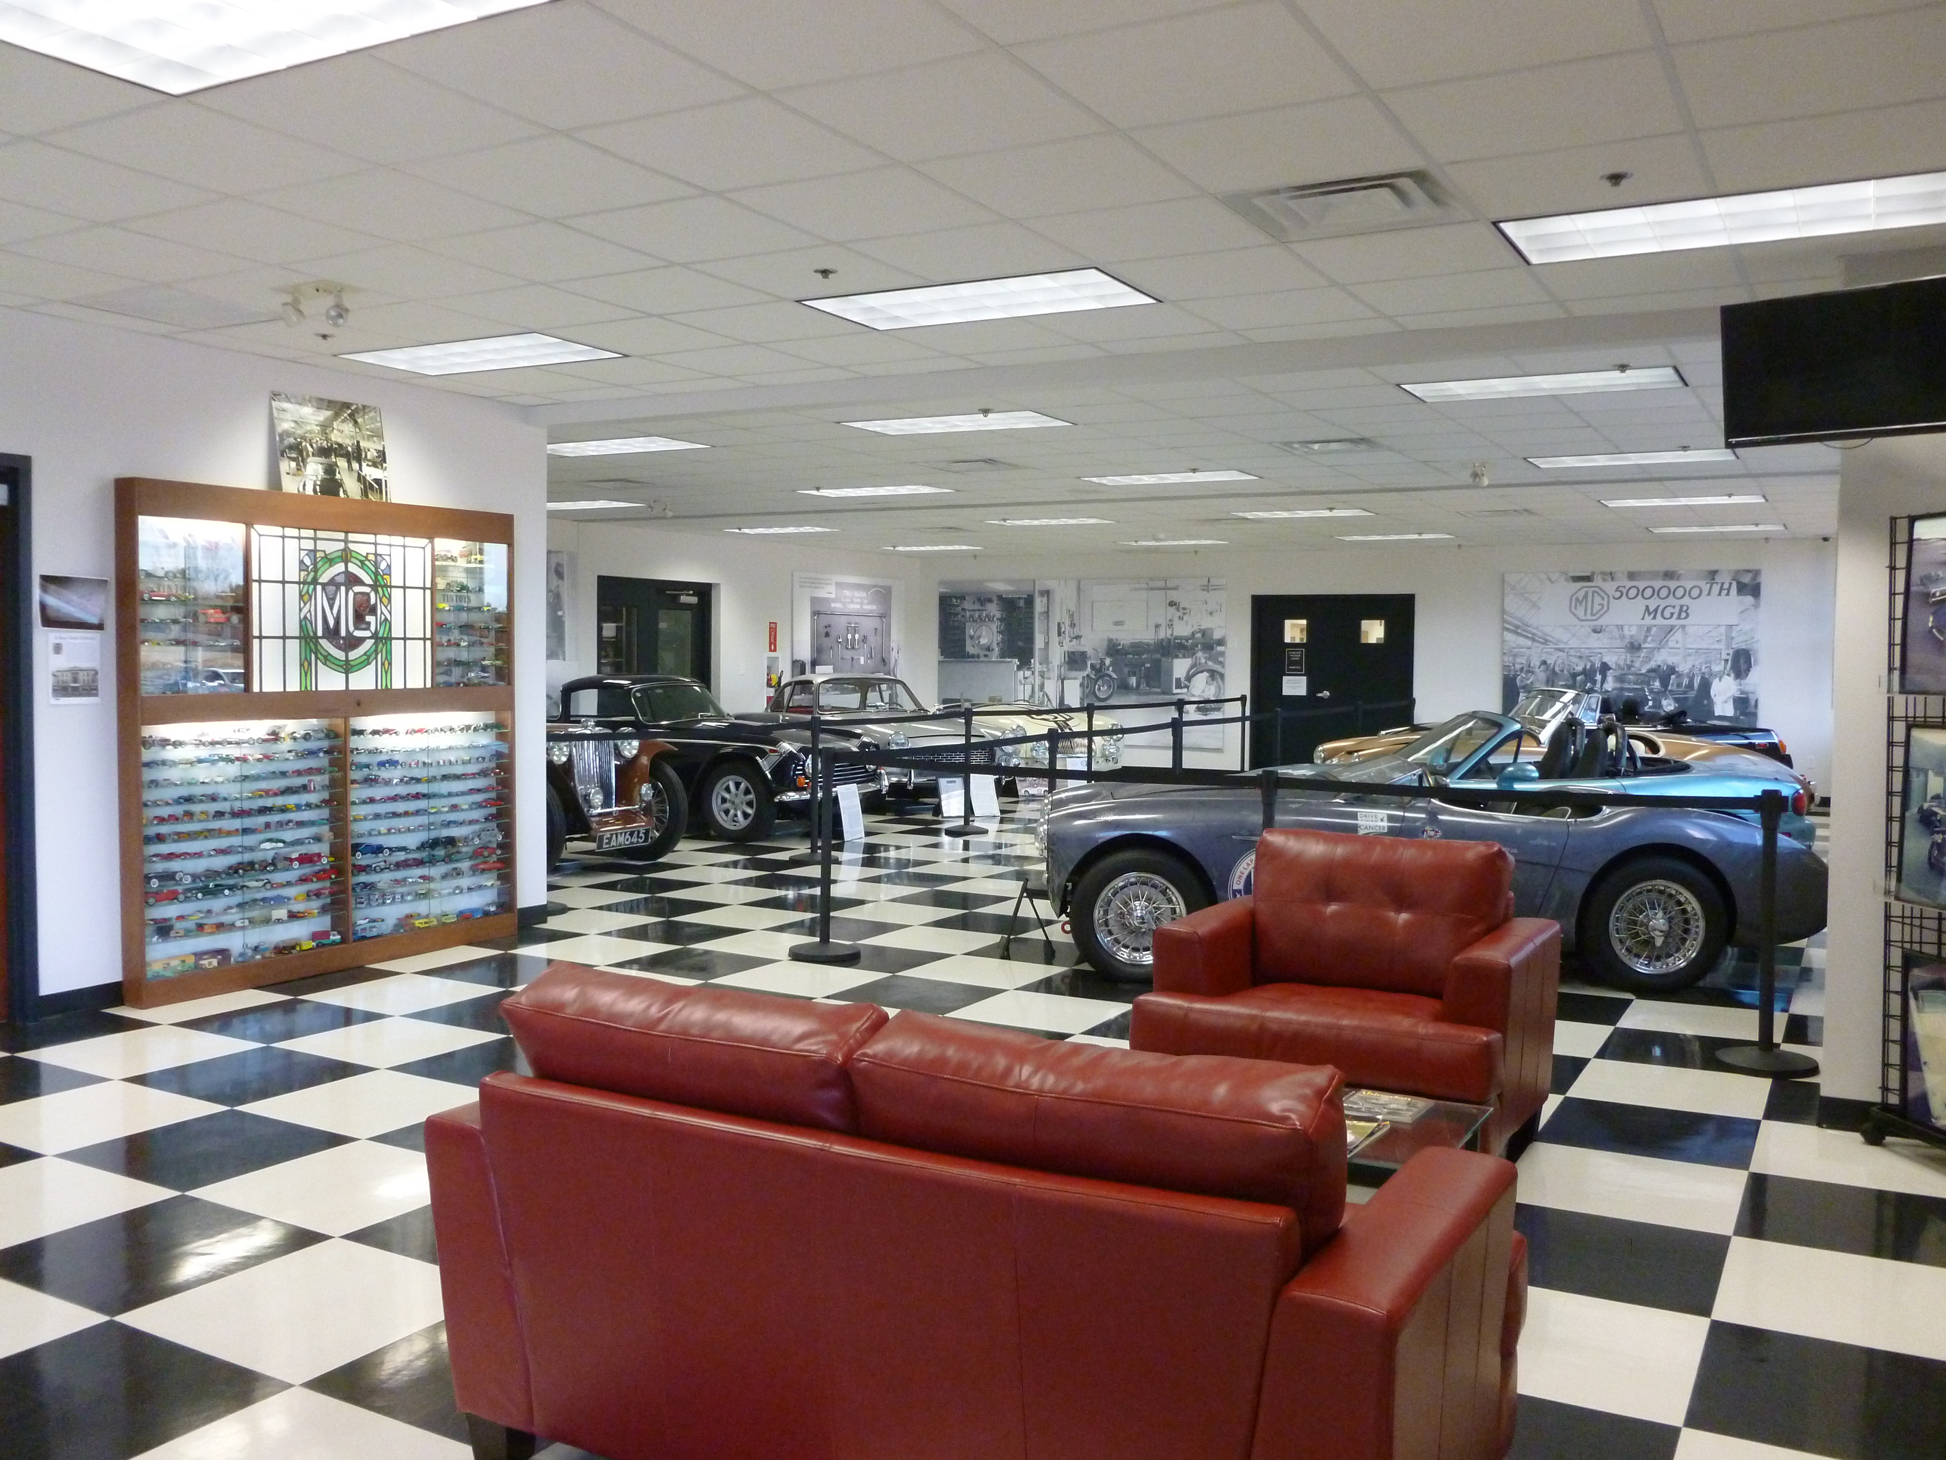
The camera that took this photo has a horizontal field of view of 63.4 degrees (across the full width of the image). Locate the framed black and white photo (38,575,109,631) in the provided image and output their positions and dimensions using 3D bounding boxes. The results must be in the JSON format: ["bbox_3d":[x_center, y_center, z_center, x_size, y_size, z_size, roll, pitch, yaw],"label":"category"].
[{"bbox_3d":[-3.616,-0.510,6.340,0.015,0.213,0.275,2,3,32],"label":"framed black and white photo"}]

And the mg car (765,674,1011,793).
[{"bbox_3d":[-1.101,0.090,15.938,1.535,1.262,3.939,-1,3,-33],"label":"mg car"}]

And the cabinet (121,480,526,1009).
[{"bbox_3d":[-2.942,0.027,7.294,0.172,2.161,1.980,2,3,32],"label":"cabinet"}]

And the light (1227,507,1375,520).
[{"bbox_3d":[2.979,-1.952,14.032,1.210,0.080,0.600,2,3,30],"label":"light"}]

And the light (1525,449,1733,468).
[{"bbox_3d":[4.167,-1.741,9.948,1.210,0.080,0.600,2,3,30],"label":"light"}]

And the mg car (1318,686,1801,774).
[{"bbox_3d":[4.988,0.273,13.540,3.960,1.220,1.500,1,3,-2],"label":"mg car"}]

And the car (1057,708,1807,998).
[{"bbox_3d":[2.213,0.570,7.742,3.750,1.140,1.550,1,3,3],"label":"car"}]

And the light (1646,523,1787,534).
[{"bbox_3d":[7.251,-1.972,15.317,1.220,0.070,0.610,2,3,31],"label":"light"}]

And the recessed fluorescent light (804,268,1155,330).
[{"bbox_3d":[0.020,-1.562,5.714,1.212,0.071,0.606,2,3,28],"label":"recessed fluorescent light"}]

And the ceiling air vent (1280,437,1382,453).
[{"bbox_3d":[2.196,-1.747,9.615,0.590,0.070,0.590,2,3,28],"label":"ceiling air vent"}]

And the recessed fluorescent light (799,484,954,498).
[{"bbox_3d":[-0.738,-1.918,12.500,1.210,0.080,0.600,2,3,30],"label":"recessed fluorescent light"}]

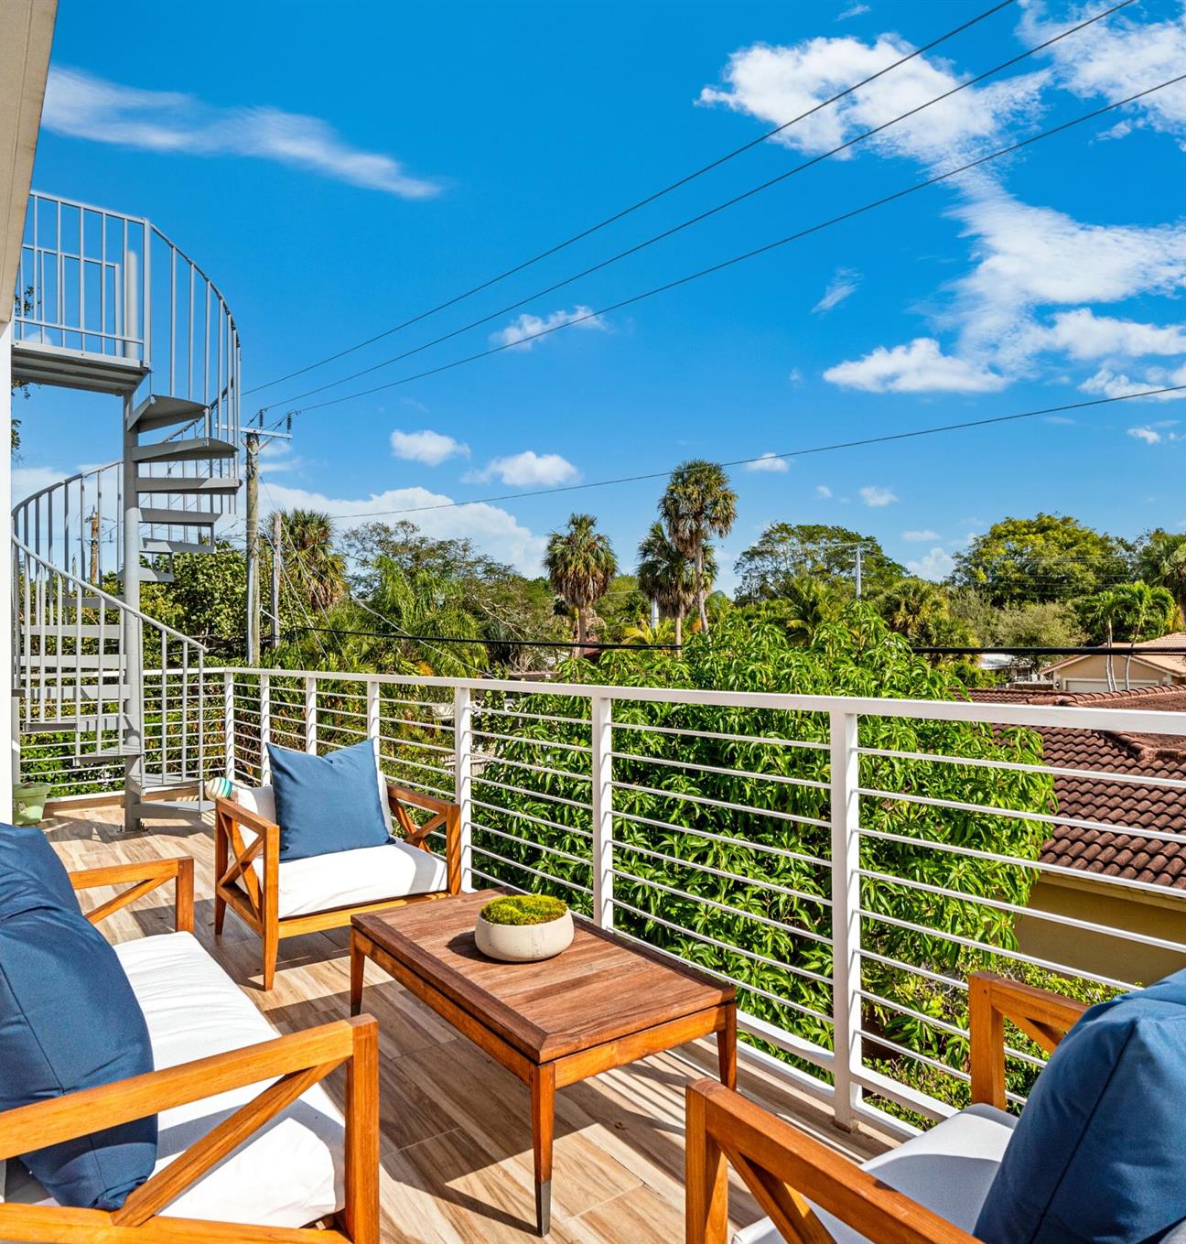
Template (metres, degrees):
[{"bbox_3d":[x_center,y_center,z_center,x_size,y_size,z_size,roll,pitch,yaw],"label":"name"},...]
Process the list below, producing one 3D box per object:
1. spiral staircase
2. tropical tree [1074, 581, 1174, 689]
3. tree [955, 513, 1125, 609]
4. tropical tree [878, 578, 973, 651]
[{"bbox_3d":[-3.211,-0.568,5.824,1.420,4.020,1.420,0,-2,-37],"label":"spiral staircase"},{"bbox_3d":[23.026,1.800,35.910,3.630,7.150,3.000,-2,-2,33],"label":"tropical tree"},{"bbox_3d":[32.369,-0.988,59.828,11.330,13.670,11.500,-2,-2,28],"label":"tree"},{"bbox_3d":[13.438,1.850,33.956,4.100,7.290,4.100,0,-2,0],"label":"tropical tree"}]

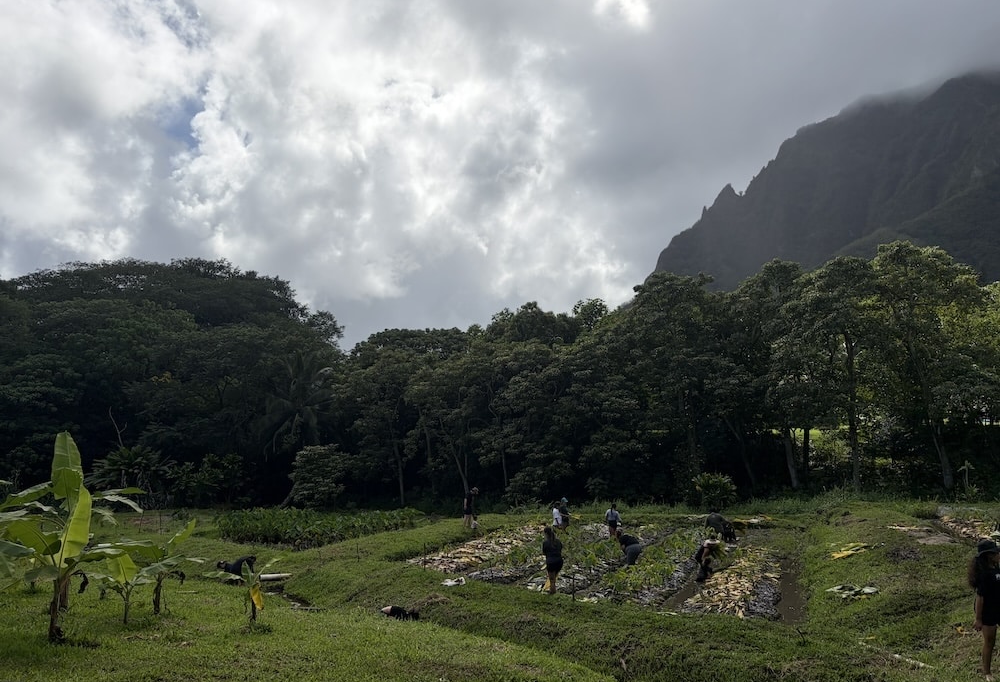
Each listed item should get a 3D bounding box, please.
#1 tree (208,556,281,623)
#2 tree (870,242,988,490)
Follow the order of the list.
[{"bbox_3d":[-4.626,4.500,13.600,1.250,1.150,1.100,1,-9,-8],"label":"tree"},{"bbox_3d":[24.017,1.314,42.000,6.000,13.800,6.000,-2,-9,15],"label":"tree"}]

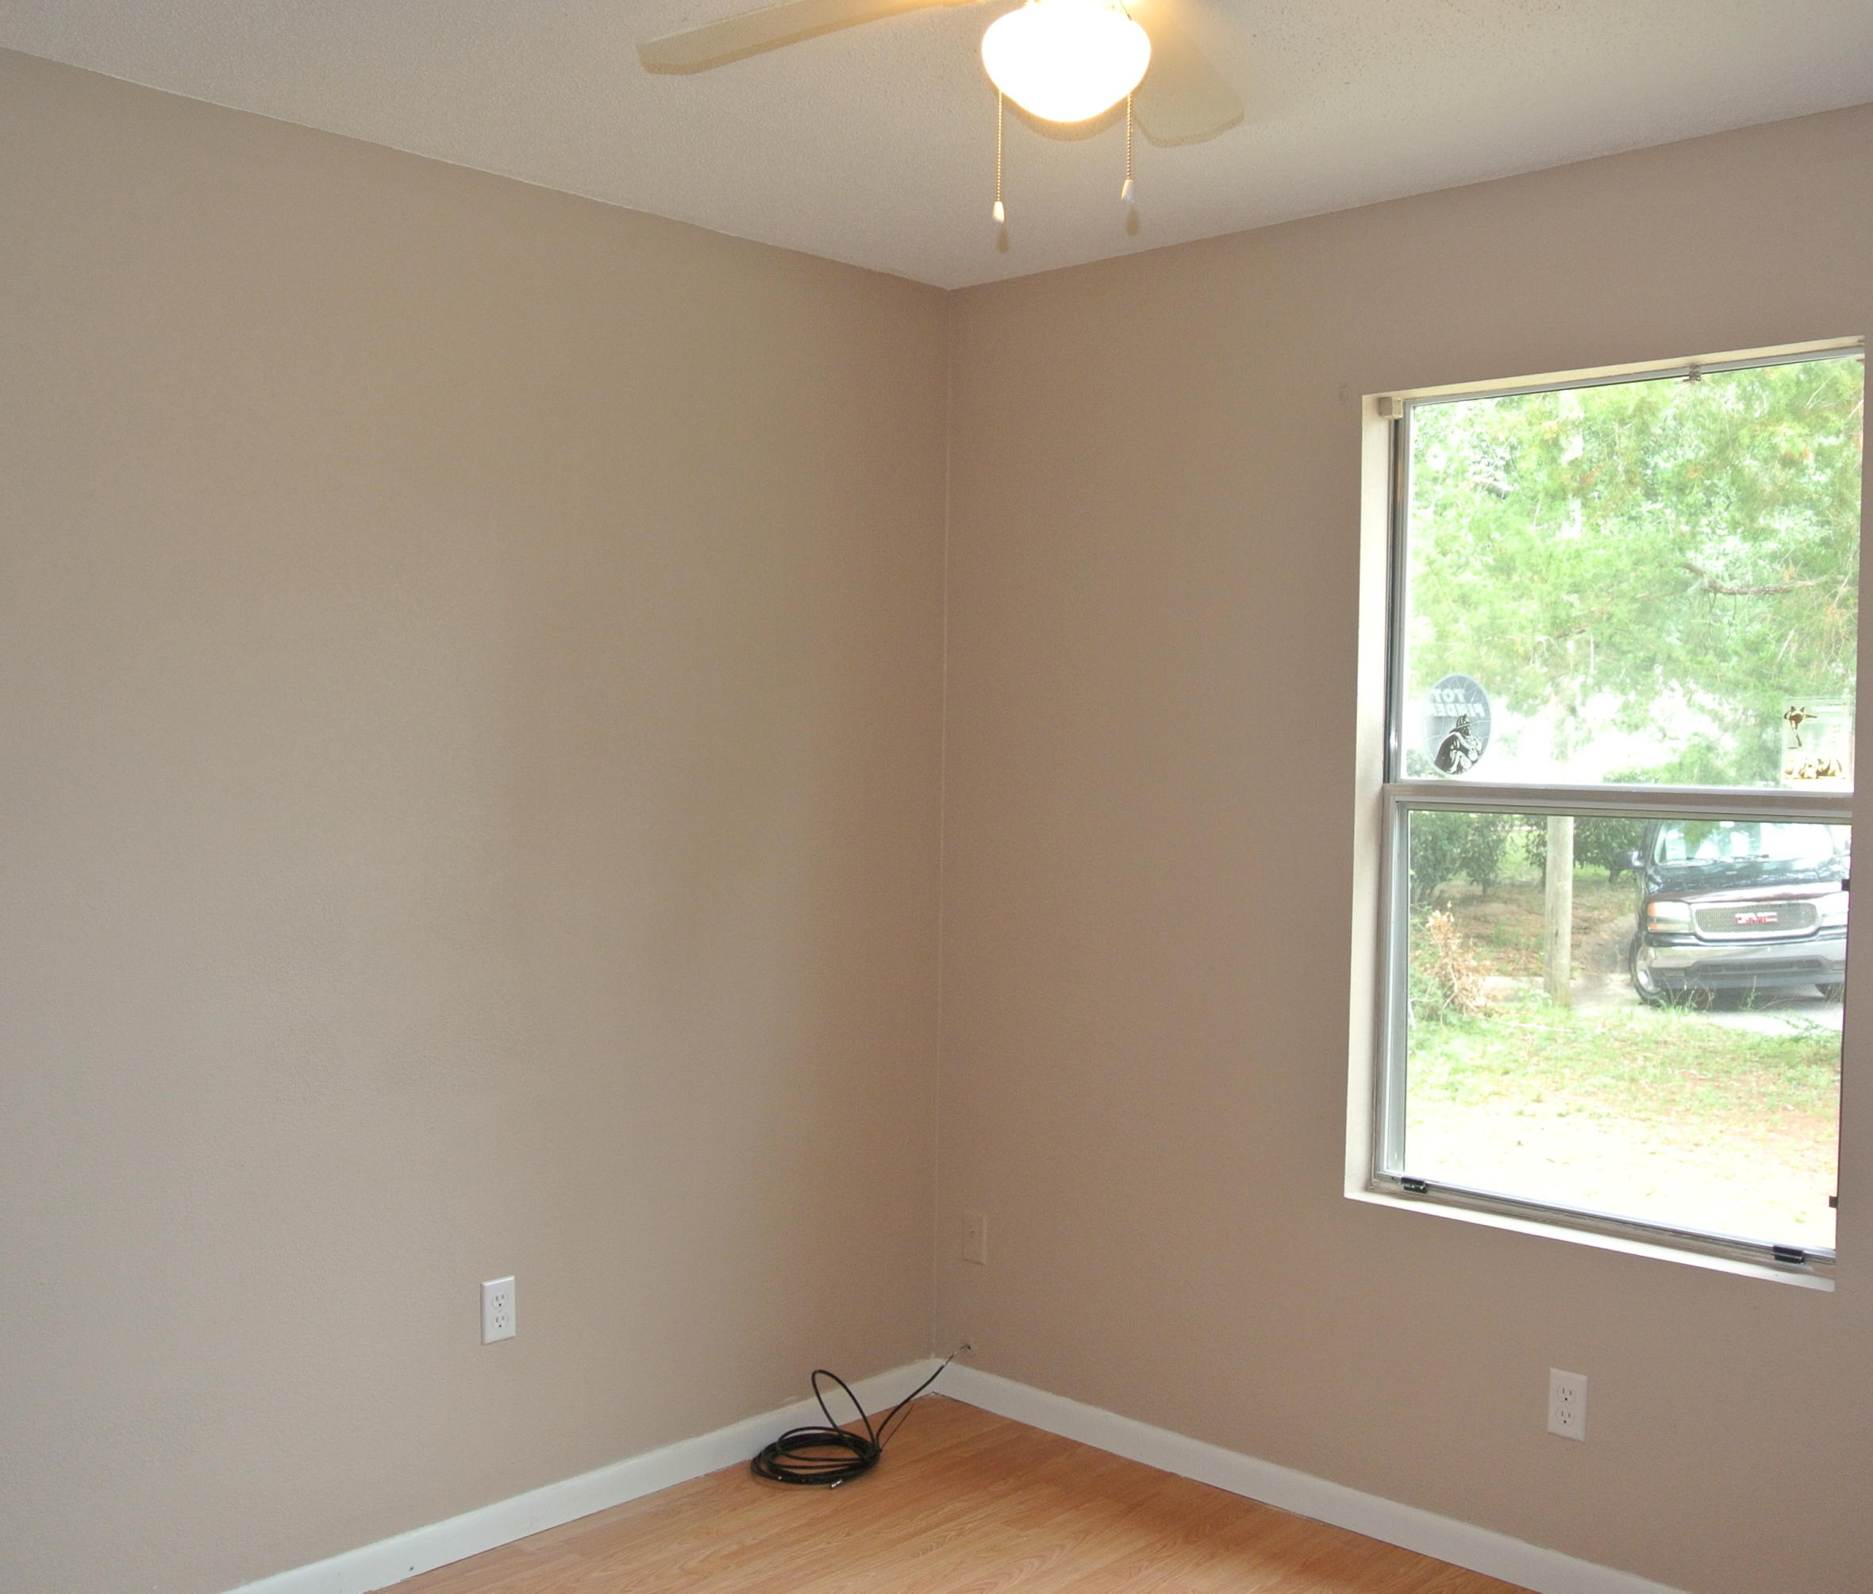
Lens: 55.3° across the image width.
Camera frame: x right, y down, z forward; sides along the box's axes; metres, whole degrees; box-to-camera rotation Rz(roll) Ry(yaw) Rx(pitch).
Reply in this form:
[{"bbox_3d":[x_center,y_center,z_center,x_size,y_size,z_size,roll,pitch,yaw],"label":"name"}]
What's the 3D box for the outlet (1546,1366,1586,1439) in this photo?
[{"bbox_3d":[1.089,1.048,3.083,0.069,0.115,0.010,3,3,43],"label":"outlet"}]

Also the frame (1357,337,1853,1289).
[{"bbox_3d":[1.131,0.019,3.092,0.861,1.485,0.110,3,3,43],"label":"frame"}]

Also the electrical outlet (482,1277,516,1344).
[{"bbox_3d":[-0.795,0.934,3.248,0.010,0.115,0.069,3,3,43],"label":"electrical outlet"}]

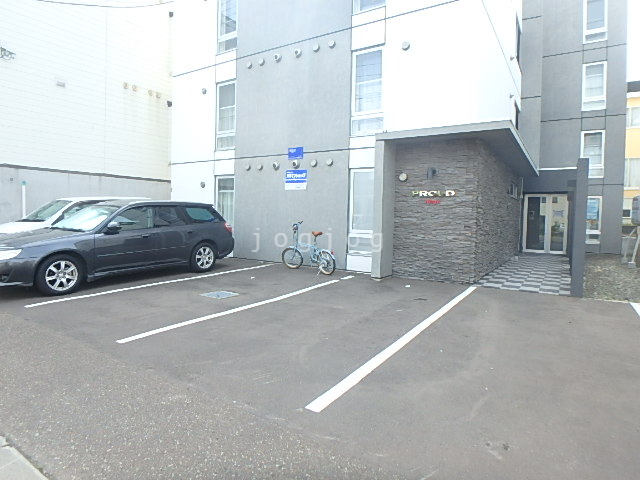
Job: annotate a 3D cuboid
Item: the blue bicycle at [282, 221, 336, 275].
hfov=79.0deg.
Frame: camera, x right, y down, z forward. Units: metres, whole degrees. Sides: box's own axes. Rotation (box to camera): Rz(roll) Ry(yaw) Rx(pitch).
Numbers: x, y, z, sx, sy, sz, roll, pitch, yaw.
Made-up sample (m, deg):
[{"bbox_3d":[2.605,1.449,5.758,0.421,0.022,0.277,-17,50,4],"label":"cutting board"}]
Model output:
[{"bbox_3d":[-0.224,0.169,8.594,0.500,1.090,1.500,-2,4,-41],"label":"blue bicycle"}]

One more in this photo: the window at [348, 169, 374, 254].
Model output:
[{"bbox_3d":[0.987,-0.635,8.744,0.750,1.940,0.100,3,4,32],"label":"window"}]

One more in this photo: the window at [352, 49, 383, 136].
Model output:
[{"bbox_3d":[1.095,-3.309,8.748,0.791,1.930,0.120,3,4,32],"label":"window"}]

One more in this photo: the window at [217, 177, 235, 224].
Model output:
[{"bbox_3d":[-2.694,-0.849,11.266,0.750,1.938,0.120,3,4,32],"label":"window"}]

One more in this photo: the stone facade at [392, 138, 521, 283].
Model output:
[{"bbox_3d":[4.135,-0.708,10.625,1.593,2.730,7.100,3,4,32],"label":"stone facade"}]

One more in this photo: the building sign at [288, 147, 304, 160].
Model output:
[{"bbox_3d":[-0.589,-2.163,9.775,0.460,0.288,0.040,3,4,32],"label":"building sign"}]

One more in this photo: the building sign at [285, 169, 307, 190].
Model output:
[{"bbox_3d":[-0.582,-1.505,9.803,0.653,0.489,0.040,3,4,32],"label":"building sign"}]

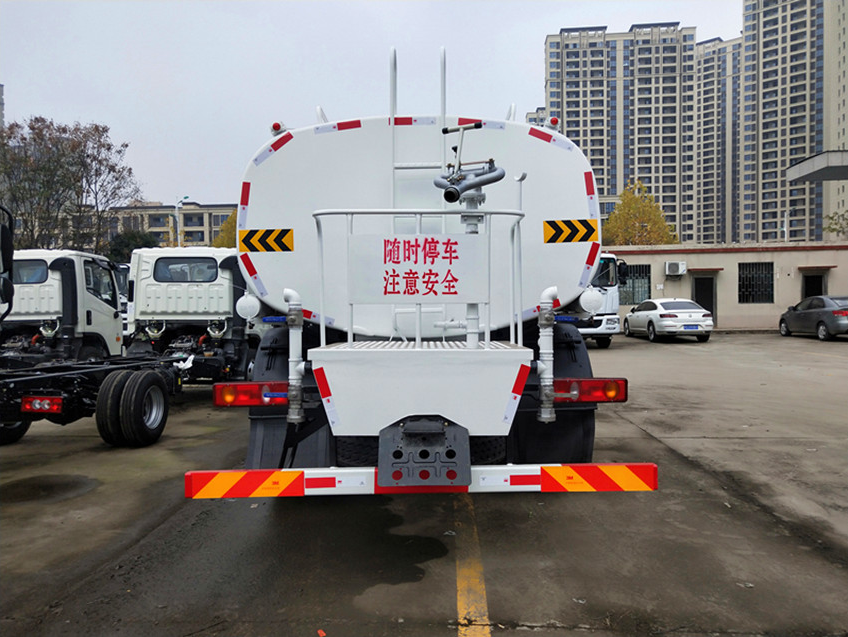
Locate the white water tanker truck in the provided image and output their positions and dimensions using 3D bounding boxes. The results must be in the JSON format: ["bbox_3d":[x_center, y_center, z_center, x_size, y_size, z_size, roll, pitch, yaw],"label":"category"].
[{"bbox_3d":[-0.063,-0.284,7.085,2.450,3.070,8.100,-1,2,0],"label":"white water tanker truck"}]

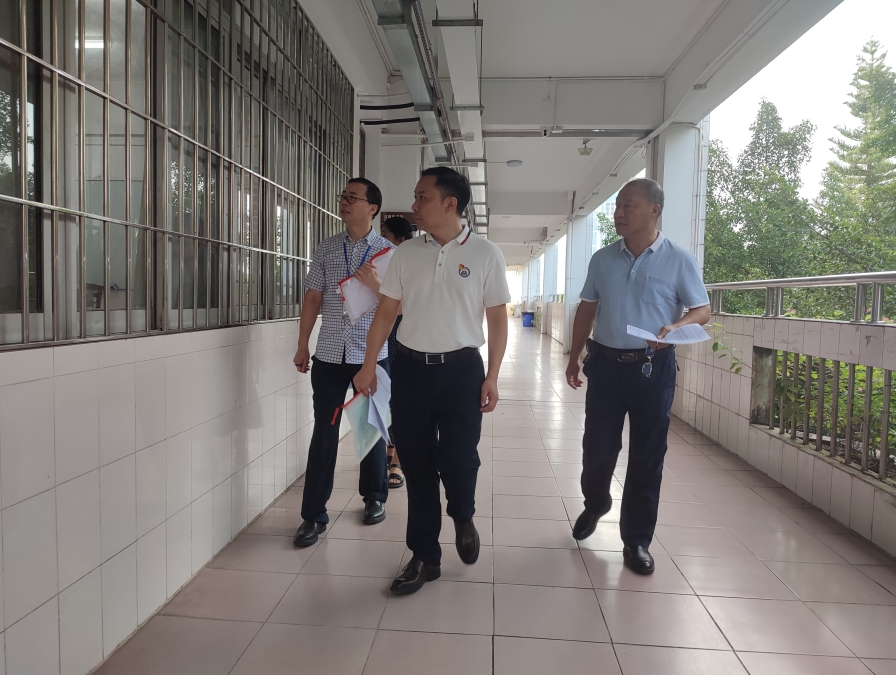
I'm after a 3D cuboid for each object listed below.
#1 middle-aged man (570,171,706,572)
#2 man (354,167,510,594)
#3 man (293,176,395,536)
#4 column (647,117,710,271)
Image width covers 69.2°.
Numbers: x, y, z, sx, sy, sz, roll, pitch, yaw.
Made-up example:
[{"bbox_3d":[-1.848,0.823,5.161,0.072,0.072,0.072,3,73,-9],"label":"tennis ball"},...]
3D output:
[{"bbox_3d":[0.830,0.142,2.913,0.580,1.690,0.500,2,4,14],"label":"middle-aged man"},{"bbox_3d":[-0.041,0.135,2.702,0.600,1.690,0.520,2,4,6],"label":"man"},{"bbox_3d":[-0.475,0.082,3.231,0.540,1.710,0.520,2,4,4],"label":"man"},{"bbox_3d":[2.409,-0.698,6.860,0.440,2.950,0.480,2,4,4],"label":"column"}]

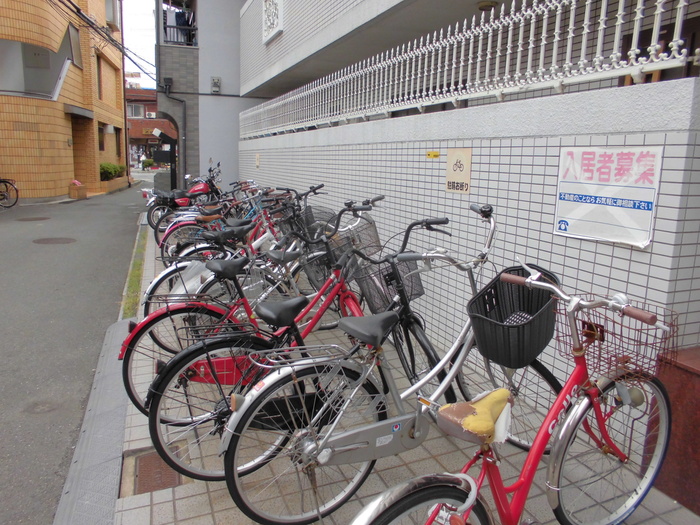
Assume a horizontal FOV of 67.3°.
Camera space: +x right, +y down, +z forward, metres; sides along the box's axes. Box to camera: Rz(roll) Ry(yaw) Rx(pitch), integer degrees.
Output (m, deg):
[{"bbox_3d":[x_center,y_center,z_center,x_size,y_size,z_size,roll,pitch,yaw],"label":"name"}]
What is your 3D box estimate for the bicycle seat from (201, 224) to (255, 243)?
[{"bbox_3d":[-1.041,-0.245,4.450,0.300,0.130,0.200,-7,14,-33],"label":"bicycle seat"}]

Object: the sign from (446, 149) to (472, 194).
[{"bbox_3d":[0.737,-0.619,3.587,0.010,0.310,0.295,-4,12,-21],"label":"sign"}]

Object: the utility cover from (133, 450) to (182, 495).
[{"bbox_3d":[-0.916,1.002,2.518,0.210,0.020,0.330,-4,12,-21],"label":"utility cover"}]

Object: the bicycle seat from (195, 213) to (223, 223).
[{"bbox_3d":[-1.569,-0.497,5.850,0.270,0.110,0.180,-6,13,-31],"label":"bicycle seat"}]

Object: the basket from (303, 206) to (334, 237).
[{"bbox_3d":[-0.318,-0.423,5.300,0.270,0.260,0.330,-8,14,-36],"label":"basket"}]

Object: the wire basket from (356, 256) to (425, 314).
[{"bbox_3d":[0.209,0.116,2.780,0.320,0.230,0.230,-14,4,25],"label":"wire basket"}]

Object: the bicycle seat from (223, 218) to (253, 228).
[{"bbox_3d":[-1.145,-0.401,5.400,0.270,0.110,0.180,-6,13,-31],"label":"bicycle seat"}]

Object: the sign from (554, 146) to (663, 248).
[{"bbox_3d":[1.187,-0.323,2.480,0.015,0.447,0.585,-4,12,-21],"label":"sign"}]

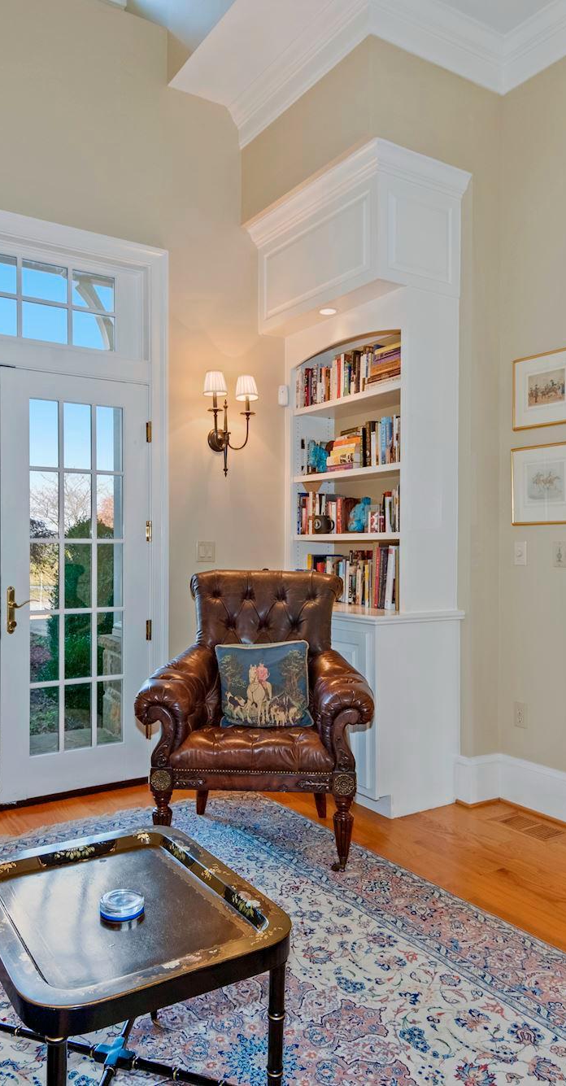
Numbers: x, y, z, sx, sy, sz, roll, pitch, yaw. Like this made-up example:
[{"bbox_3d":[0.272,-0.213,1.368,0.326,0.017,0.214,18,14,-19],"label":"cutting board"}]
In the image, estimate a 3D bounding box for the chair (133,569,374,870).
[{"bbox_3d":[-0.095,0.676,3.109,0.920,1.102,0.790,0,0,3],"label":"chair"}]

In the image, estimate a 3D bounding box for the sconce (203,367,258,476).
[{"bbox_3d":[-0.292,-0.626,3.844,0.318,0.543,0.218,0,0,-32],"label":"sconce"}]

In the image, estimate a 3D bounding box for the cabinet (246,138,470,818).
[{"bbox_3d":[0.342,-0.246,3.719,0.576,2.969,1.113,0,0,-32],"label":"cabinet"}]

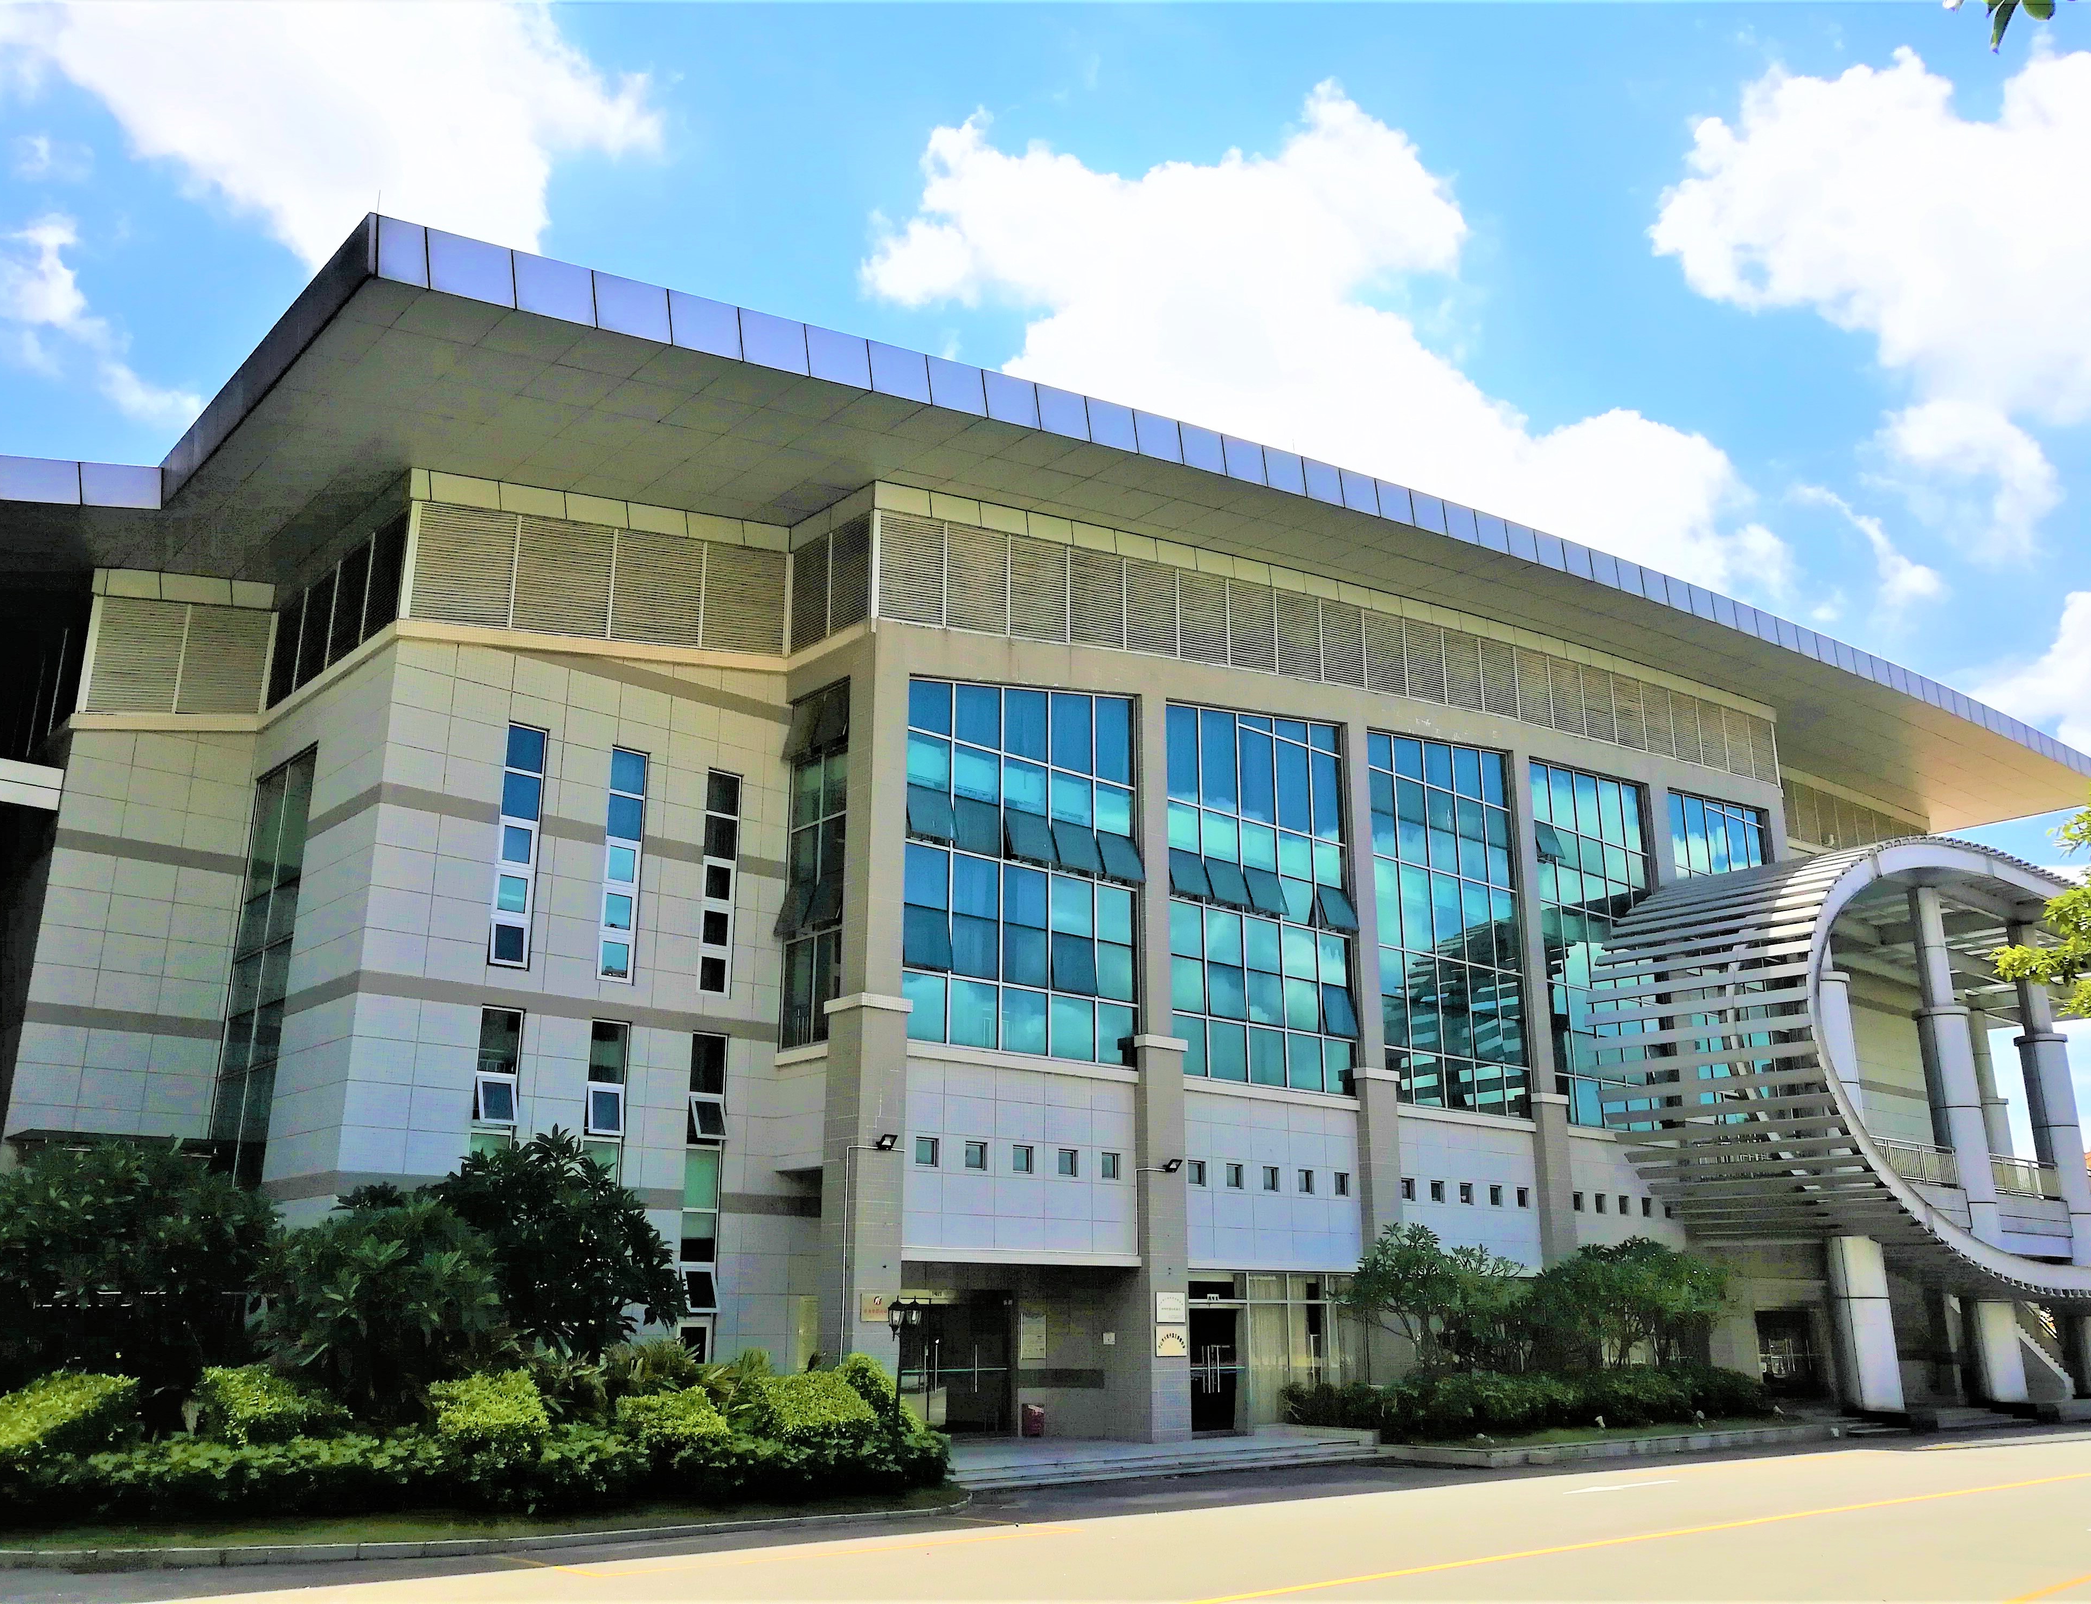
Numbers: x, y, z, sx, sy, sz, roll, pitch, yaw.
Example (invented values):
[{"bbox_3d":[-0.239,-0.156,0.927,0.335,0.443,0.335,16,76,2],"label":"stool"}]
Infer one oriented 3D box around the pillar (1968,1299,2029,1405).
[{"bbox_3d":[24.331,14.081,42.865,1.200,2.510,1.200,14,-22,-39],"label":"pillar"}]

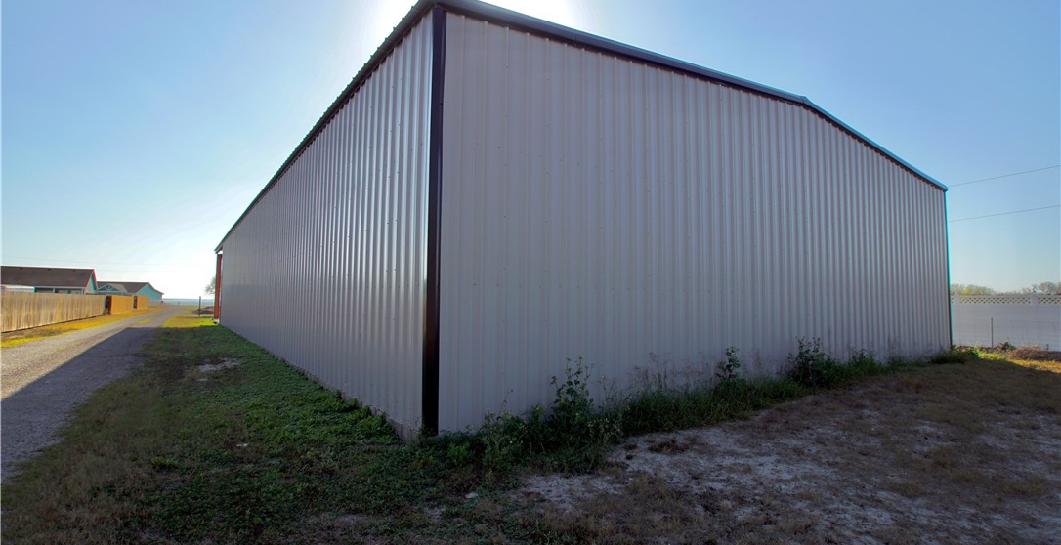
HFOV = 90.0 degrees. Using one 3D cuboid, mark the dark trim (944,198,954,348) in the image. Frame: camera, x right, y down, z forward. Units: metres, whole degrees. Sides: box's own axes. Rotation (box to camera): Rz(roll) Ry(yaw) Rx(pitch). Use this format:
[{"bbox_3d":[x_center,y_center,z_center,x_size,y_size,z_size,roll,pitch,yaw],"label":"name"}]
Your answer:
[{"bbox_3d":[12.042,-0.069,15.313,0.130,4.500,0.130,3,-4,-35],"label":"dark trim"}]

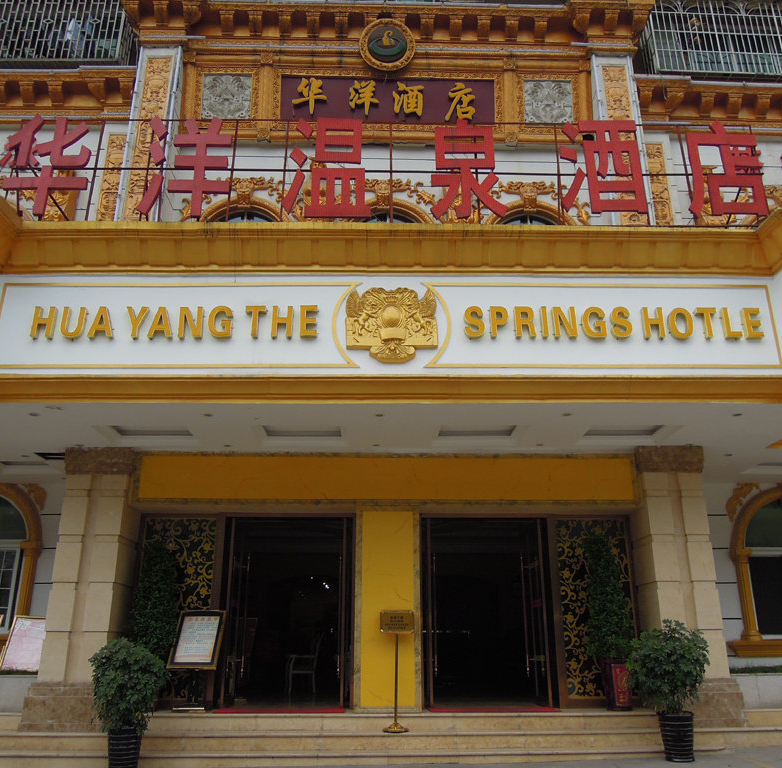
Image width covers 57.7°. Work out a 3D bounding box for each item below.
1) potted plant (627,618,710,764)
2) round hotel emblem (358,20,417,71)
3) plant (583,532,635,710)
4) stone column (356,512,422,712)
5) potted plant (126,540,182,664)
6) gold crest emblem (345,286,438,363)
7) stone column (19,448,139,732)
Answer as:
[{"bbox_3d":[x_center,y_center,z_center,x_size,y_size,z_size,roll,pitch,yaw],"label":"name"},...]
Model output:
[{"bbox_3d":[3.150,3.407,7.977,0.960,1.460,0.930,0,-19,-1],"label":"potted plant"},{"bbox_3d":[-0.056,-5.689,11.922,0.930,0.950,0.170,0,-10,-1],"label":"round hotel emblem"},{"bbox_3d":[2.583,2.752,8.366,0.560,1.977,0.520,0,-19,-1],"label":"plant"},{"bbox_3d":[-0.045,2.691,8.658,0.730,2.326,0.400,0,-19,-1],"label":"stone column"},{"bbox_3d":[-2.754,2.764,8.265,0.580,1.852,0.520,0,-19,-1],"label":"potted plant"},{"bbox_3d":[0.006,-0.680,8.237,1.062,0.917,0.193,0,-19,-1],"label":"gold crest emblem"},{"bbox_3d":[-3.534,2.342,8.397,1.000,3.115,0.850,0,-19,-1],"label":"stone column"}]

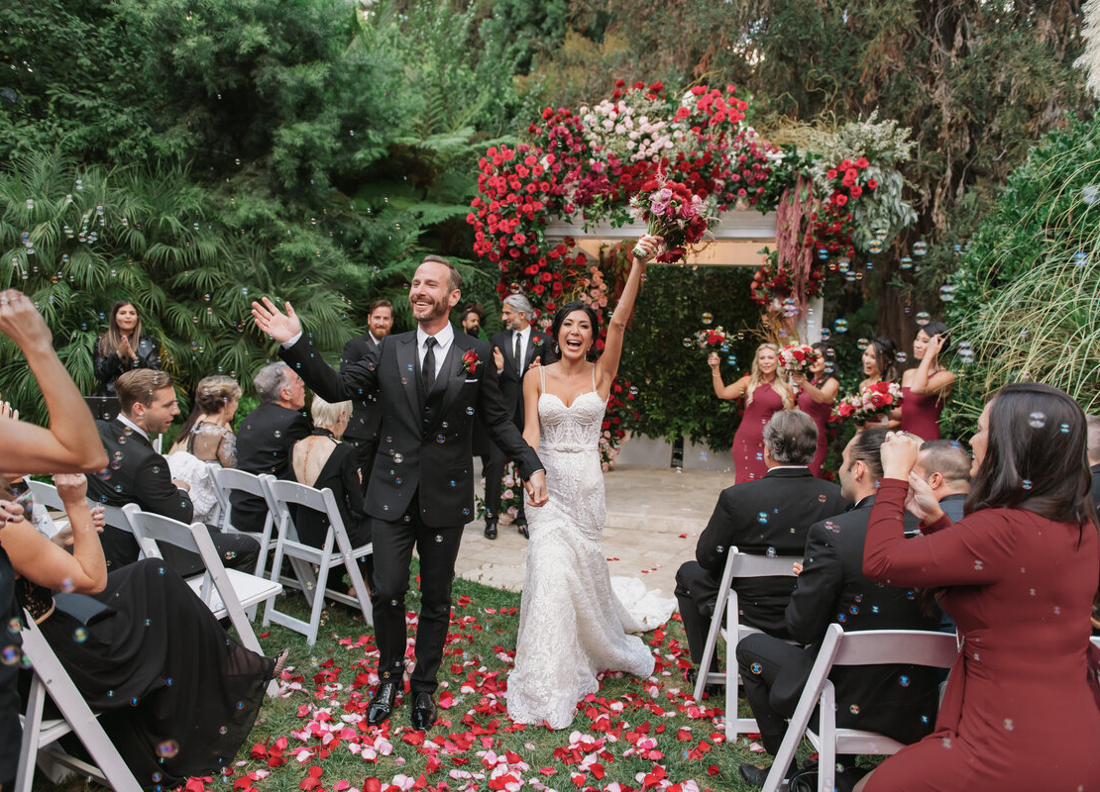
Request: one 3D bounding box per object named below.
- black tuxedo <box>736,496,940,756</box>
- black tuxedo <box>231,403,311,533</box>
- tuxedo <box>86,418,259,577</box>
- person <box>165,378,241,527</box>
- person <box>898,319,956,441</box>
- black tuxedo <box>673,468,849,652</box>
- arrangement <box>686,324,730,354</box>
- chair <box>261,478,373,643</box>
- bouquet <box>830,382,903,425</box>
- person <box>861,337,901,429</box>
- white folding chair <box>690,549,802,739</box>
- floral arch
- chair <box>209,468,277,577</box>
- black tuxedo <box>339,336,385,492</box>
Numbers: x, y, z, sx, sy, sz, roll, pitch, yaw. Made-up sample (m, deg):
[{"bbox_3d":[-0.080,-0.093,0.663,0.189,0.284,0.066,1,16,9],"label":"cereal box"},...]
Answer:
[{"bbox_3d":[0.949,0.807,2.688,0.570,0.970,0.700,2,3,-12],"label":"black tuxedo"},{"bbox_3d":[-1.435,0.560,4.454,0.520,1.080,0.750,7,6,38],"label":"black tuxedo"},{"bbox_3d":[-1.699,0.635,3.609,0.750,1.050,0.520,0,6,-30],"label":"tuxedo"},{"bbox_3d":[-1.852,0.500,4.692,0.470,1.210,0.780,8,7,40],"label":"person"},{"bbox_3d":[2.293,0.417,5.001,0.360,1.775,0.450,0,5,-44],"label":"person"},{"bbox_3d":[0.900,0.787,3.508,0.600,0.930,0.680,2,3,-9],"label":"black tuxedo"},{"bbox_3d":[1.192,-0.445,5.863,0.310,0.220,0.280,3,3,12],"label":"arrangement"},{"bbox_3d":[-1.165,0.804,4.115,0.455,0.785,0.475,7,6,33],"label":"chair"},{"bbox_3d":[2.011,0.032,5.023,0.460,0.280,0.330,4,3,22],"label":"bouquet"},{"bbox_3d":[2.222,0.430,5.482,0.420,1.679,0.430,-1,5,-40],"label":"person"},{"bbox_3d":[0.907,0.989,3.387,0.455,0.785,0.475,3,5,-5],"label":"white folding chair"},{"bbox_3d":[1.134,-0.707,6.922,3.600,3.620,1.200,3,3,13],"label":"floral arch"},{"bbox_3d":[-1.567,0.769,4.354,0.450,0.775,0.450,5,4,31],"label":"chair"},{"bbox_3d":[-1.215,0.299,5.572,0.560,1.480,0.320,2,3,-13],"label":"black tuxedo"}]

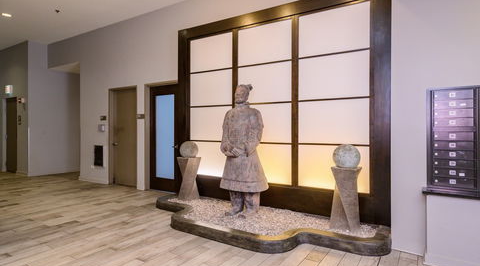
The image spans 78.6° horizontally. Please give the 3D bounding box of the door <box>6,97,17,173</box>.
[{"bbox_3d":[-6.688,0.104,8.641,0.950,2.120,0.080,0,0,33],"label":"door"}]

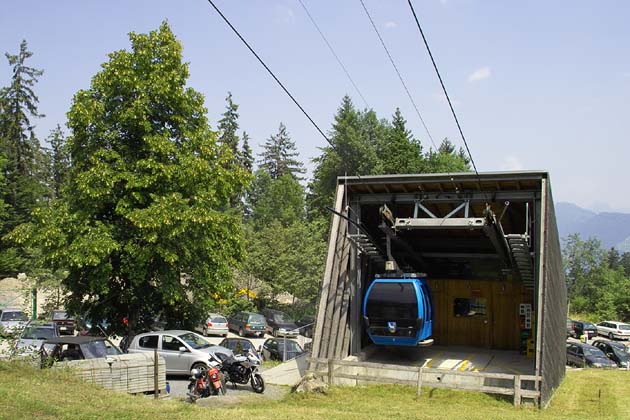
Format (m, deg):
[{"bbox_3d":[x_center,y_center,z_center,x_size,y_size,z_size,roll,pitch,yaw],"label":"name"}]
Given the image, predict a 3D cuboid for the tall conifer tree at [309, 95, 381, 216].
[{"bbox_3d":[2.750,-0.700,55.000,6.800,20.000,6.800,0,-1,0],"label":"tall conifer tree"}]

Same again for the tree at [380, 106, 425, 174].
[{"bbox_3d":[8.400,-0.200,58.000,5.600,19.400,5.600,0,-1,0],"label":"tree"}]

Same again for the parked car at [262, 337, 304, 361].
[{"bbox_3d":[-1.492,7.093,29.969,1.680,1.430,4.100,1,-3,-22],"label":"parked car"}]

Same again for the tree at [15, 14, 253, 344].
[{"bbox_3d":[-8.158,-0.800,25.682,10.400,14.800,10.000,0,-2,0],"label":"tree"}]

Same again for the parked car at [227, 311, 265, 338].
[{"bbox_3d":[-4.970,7.861,42.466,1.740,1.580,4.400,2,-3,-26],"label":"parked car"}]

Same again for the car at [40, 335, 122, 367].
[{"bbox_3d":[-7.078,4.844,18.969,3.500,1.450,1.600,0,-3,18],"label":"car"}]

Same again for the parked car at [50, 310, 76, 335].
[{"bbox_3d":[-17.934,7.760,42.469,1.660,1.450,4.200,1,-3,-24],"label":"parked car"}]

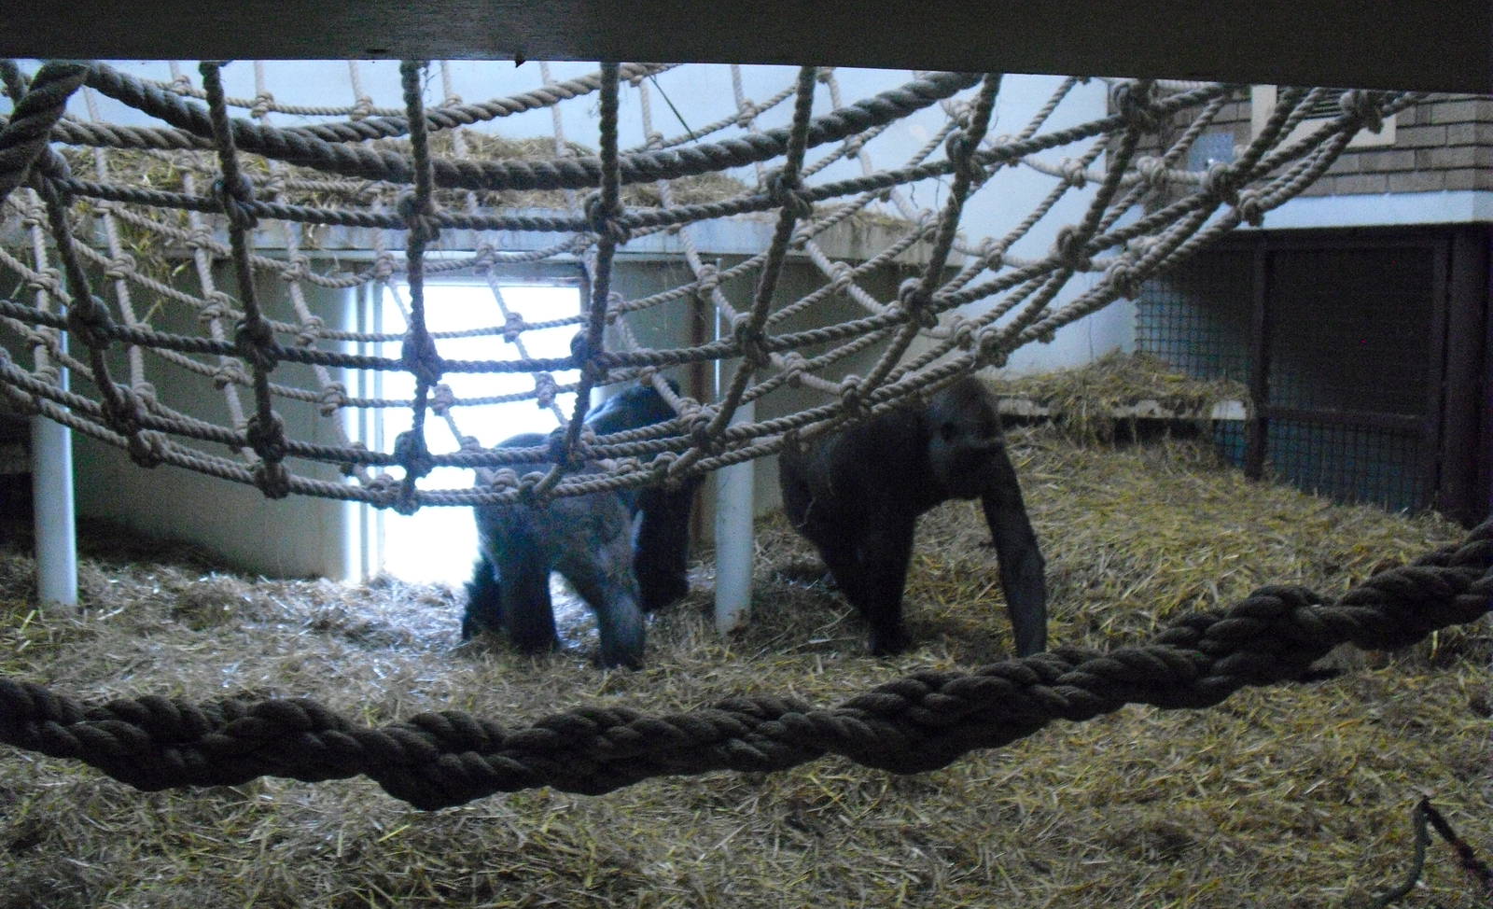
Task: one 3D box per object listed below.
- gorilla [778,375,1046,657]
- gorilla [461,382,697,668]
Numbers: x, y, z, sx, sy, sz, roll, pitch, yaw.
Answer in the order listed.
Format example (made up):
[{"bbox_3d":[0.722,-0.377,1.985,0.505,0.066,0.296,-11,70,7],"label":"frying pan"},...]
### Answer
[{"bbox_3d":[0.540,0.182,5.146,0.850,0.920,0.500,5,7,38],"label":"gorilla"},{"bbox_3d":[-0.560,0.167,5.295,0.560,0.920,0.950,2,6,22],"label":"gorilla"}]

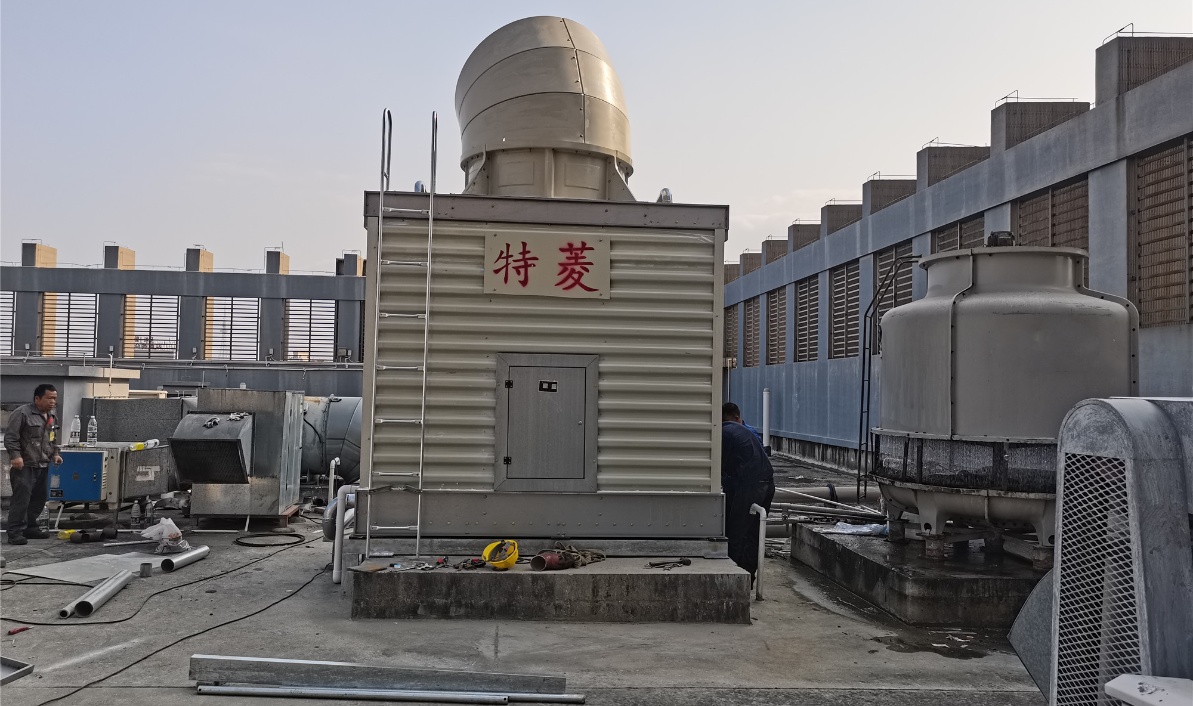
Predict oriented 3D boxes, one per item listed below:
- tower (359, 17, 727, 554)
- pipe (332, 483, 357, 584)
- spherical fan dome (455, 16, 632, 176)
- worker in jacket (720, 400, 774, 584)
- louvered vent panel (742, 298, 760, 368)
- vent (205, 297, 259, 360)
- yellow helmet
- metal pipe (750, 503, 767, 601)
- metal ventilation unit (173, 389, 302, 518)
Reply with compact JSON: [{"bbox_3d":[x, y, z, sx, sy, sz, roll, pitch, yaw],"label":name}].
[{"bbox_3d":[-0.430,-0.697,8.236,2.901,4.673,2.250,1,-2,-4],"label":"tower"},{"bbox_3d":[-2.024,1.488,7.339,0.230,0.810,0.075,1,-2,-4],"label":"pipe"},{"bbox_3d":[-0.458,-2.320,8.343,1.602,1.422,1.662,2,-3,-27],"label":"spherical fan dome"},{"bbox_3d":[1.267,1.215,7.785,0.560,1.558,0.520,-1,-3,31],"label":"worker in jacket"},{"bbox_3d":[4.789,-0.624,27.679,0.100,2.089,1.919,1,-2,-6],"label":"louvered vent panel"},{"bbox_3d":[-12.181,-0.830,29.951,1.719,2.132,0.150,1,-3,-6],"label":"vent"},{"bbox_3d":[-0.706,1.487,6.589,0.275,0.155,0.215,-15,22,26],"label":"yellow helmet"},{"bbox_3d":[1.300,1.590,7.170,0.135,0.771,0.085,1,-2,-4],"label":"metal pipe"},{"bbox_3d":[-4.133,1.154,10.440,1.049,1.438,1.500,1,-2,-5],"label":"metal ventilation unit"}]

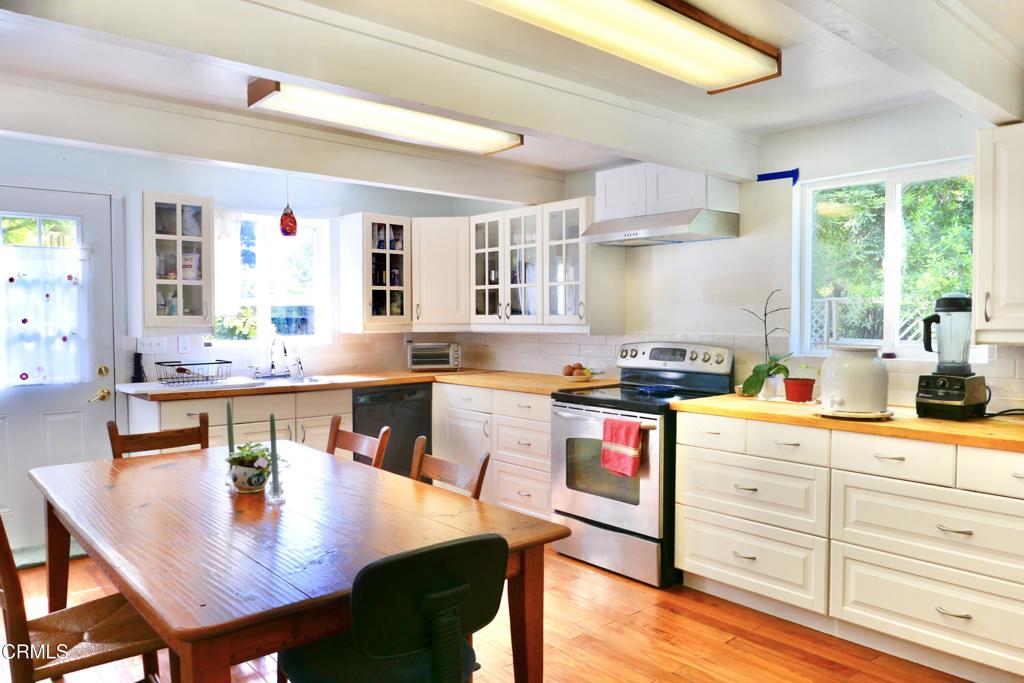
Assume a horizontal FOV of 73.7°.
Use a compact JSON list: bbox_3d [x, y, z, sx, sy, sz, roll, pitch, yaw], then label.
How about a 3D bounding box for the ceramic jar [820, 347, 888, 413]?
[{"bbox_3d":[1.553,0.169,3.091,0.295,0.279,0.272,0,2,0],"label":"ceramic jar"}]

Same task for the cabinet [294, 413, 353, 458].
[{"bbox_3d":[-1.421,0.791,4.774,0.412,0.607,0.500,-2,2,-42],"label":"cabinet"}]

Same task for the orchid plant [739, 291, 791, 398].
[{"bbox_3d":[1.346,0.007,3.611,0.250,0.574,0.250,-2,2,-42],"label":"orchid plant"}]

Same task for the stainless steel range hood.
[{"bbox_3d":[0.834,-0.639,3.897,0.489,0.127,0.745,-2,3,-42],"label":"stainless steel range hood"}]

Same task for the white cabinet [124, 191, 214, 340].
[{"bbox_3d":[-2.167,-0.469,4.339,0.408,0.863,0.370,-2,2,-42],"label":"white cabinet"}]

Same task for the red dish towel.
[{"bbox_3d":[0.558,0.543,3.515,0.055,0.278,0.240,-2,3,-42],"label":"red dish towel"}]

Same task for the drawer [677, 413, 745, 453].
[{"bbox_3d":[1.098,0.439,3.413,0.400,0.152,0.375,-2,2,-42],"label":"drawer"}]

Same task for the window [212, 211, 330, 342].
[{"bbox_3d":[-1.758,-0.456,4.979,0.930,0.940,0.100,-2,2,-42],"label":"window"}]

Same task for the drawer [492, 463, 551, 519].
[{"bbox_3d":[0.280,0.919,4.426,0.540,0.298,0.607,-2,3,-42],"label":"drawer"}]

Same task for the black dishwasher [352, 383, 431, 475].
[{"bbox_3d":[-1.000,0.713,4.910,0.618,0.838,0.593,-2,3,-42],"label":"black dishwasher"}]

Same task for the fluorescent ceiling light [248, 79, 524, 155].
[{"bbox_3d":[-0.525,-1.047,3.175,1.267,0.105,0.310,-2,2,-42],"label":"fluorescent ceiling light"}]

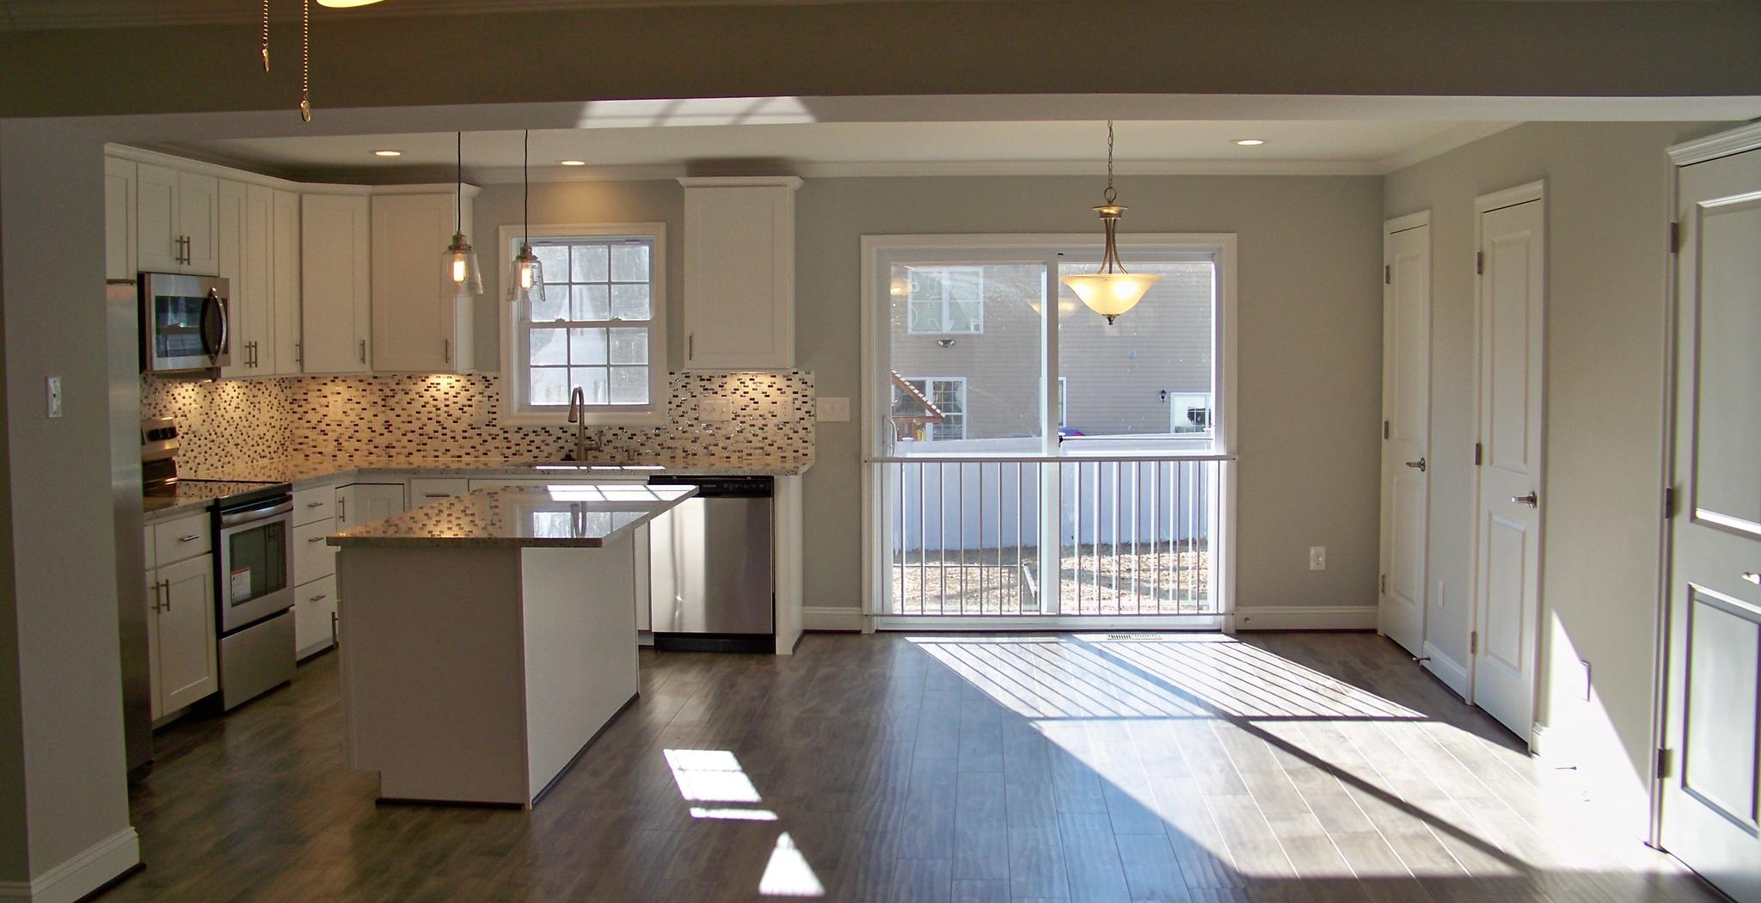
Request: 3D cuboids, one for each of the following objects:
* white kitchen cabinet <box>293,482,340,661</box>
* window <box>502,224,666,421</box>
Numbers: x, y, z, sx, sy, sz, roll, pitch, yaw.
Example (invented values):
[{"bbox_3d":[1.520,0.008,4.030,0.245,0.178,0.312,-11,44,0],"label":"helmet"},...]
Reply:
[{"bbox_3d":[-2.907,0.569,7.778,0.620,0.890,0.470,0,4,4],"label":"white kitchen cabinet"},{"bbox_3d":[-1.550,-0.661,8.786,0.890,1.050,0.120,0,4,4],"label":"window"}]

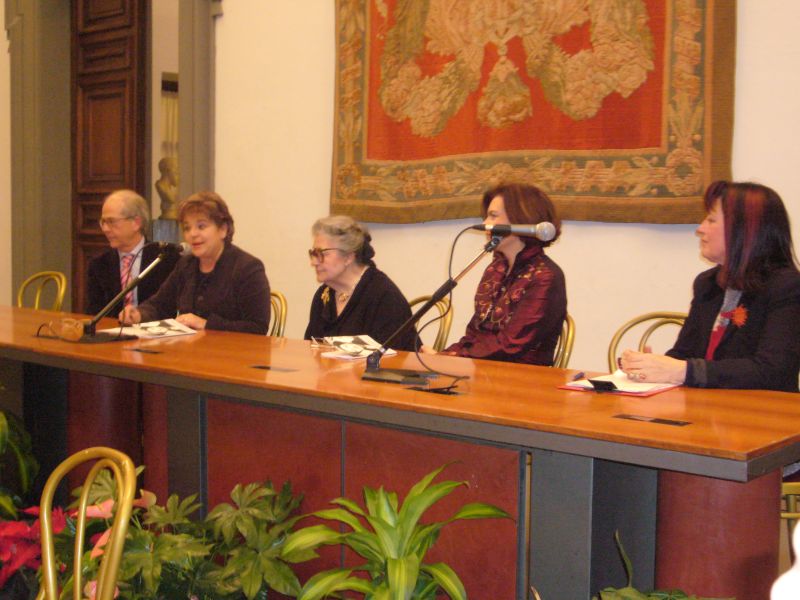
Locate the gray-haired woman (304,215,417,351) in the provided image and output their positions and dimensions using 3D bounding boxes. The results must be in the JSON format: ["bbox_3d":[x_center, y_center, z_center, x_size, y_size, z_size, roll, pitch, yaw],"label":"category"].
[{"bbox_3d":[-0.197,0.290,4.138,0.720,1.202,0.490,-4,6,-44],"label":"gray-haired woman"}]

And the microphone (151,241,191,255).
[{"bbox_3d":[-0.893,-0.206,4.427,0.205,0.052,0.052,3,1,-44],"label":"microphone"}]

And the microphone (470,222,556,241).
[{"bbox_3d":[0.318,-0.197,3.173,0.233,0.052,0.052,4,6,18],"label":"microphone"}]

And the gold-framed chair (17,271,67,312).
[{"bbox_3d":[-1.945,0.311,5.579,0.420,0.898,0.500,4,6,39],"label":"gold-framed chair"}]

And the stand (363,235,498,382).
[{"bbox_3d":[0.086,0.020,3.265,0.410,0.408,0.170,2,5,18],"label":"stand"}]

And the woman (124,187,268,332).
[{"bbox_3d":[-0.846,0.203,4.622,0.530,1.286,0.740,4,6,35],"label":"woman"}]

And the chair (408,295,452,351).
[{"bbox_3d":[-0.098,0.438,4.237,0.420,0.893,0.500,4,6,39],"label":"chair"}]

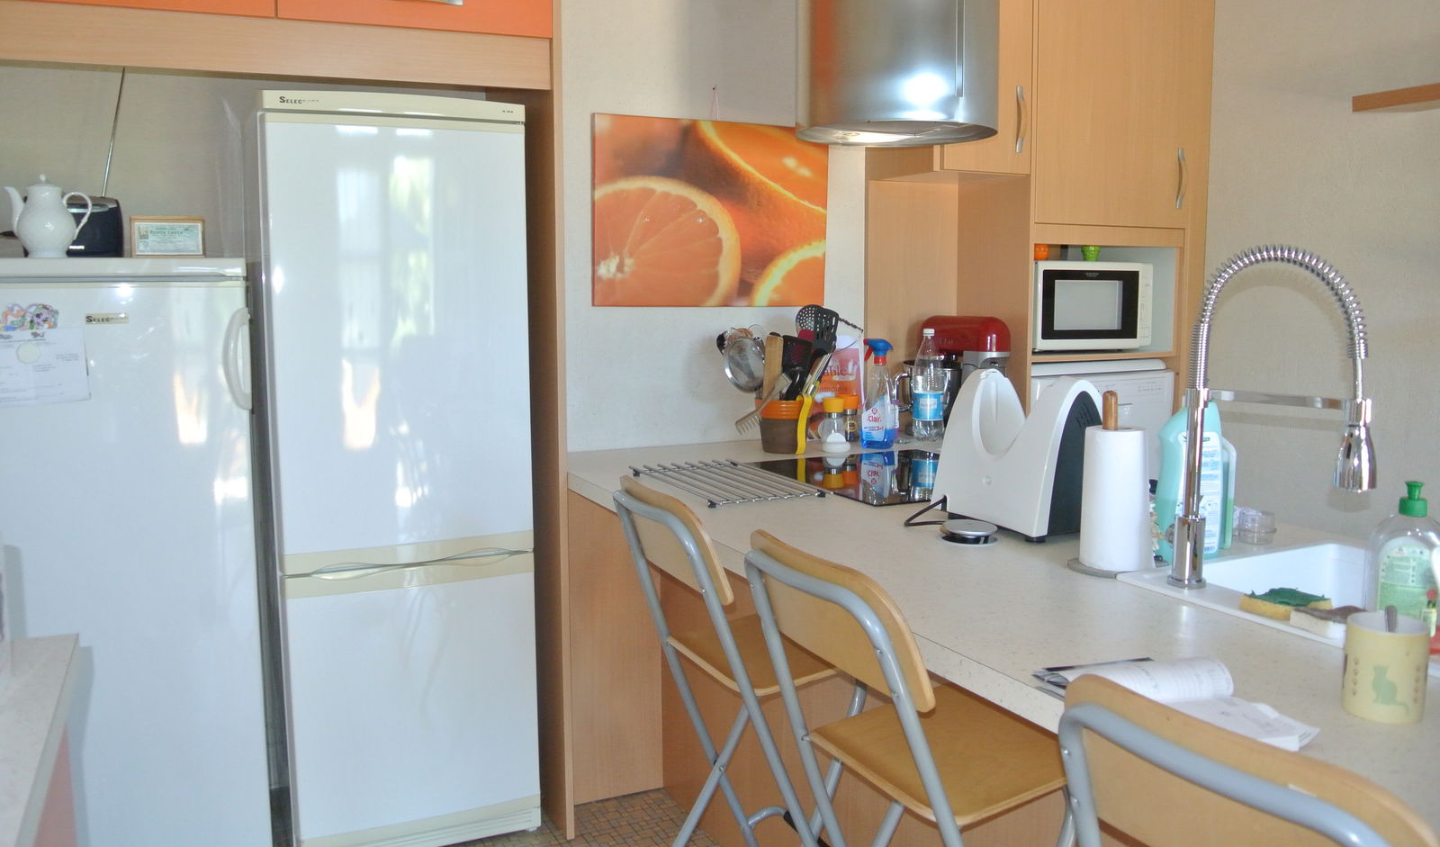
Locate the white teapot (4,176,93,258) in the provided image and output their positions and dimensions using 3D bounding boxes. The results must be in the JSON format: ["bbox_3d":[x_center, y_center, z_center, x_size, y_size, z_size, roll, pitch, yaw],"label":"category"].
[{"bbox_3d":[-1.433,-0.439,2.304,0.178,0.176,0.115,-4,8,-29],"label":"white teapot"}]

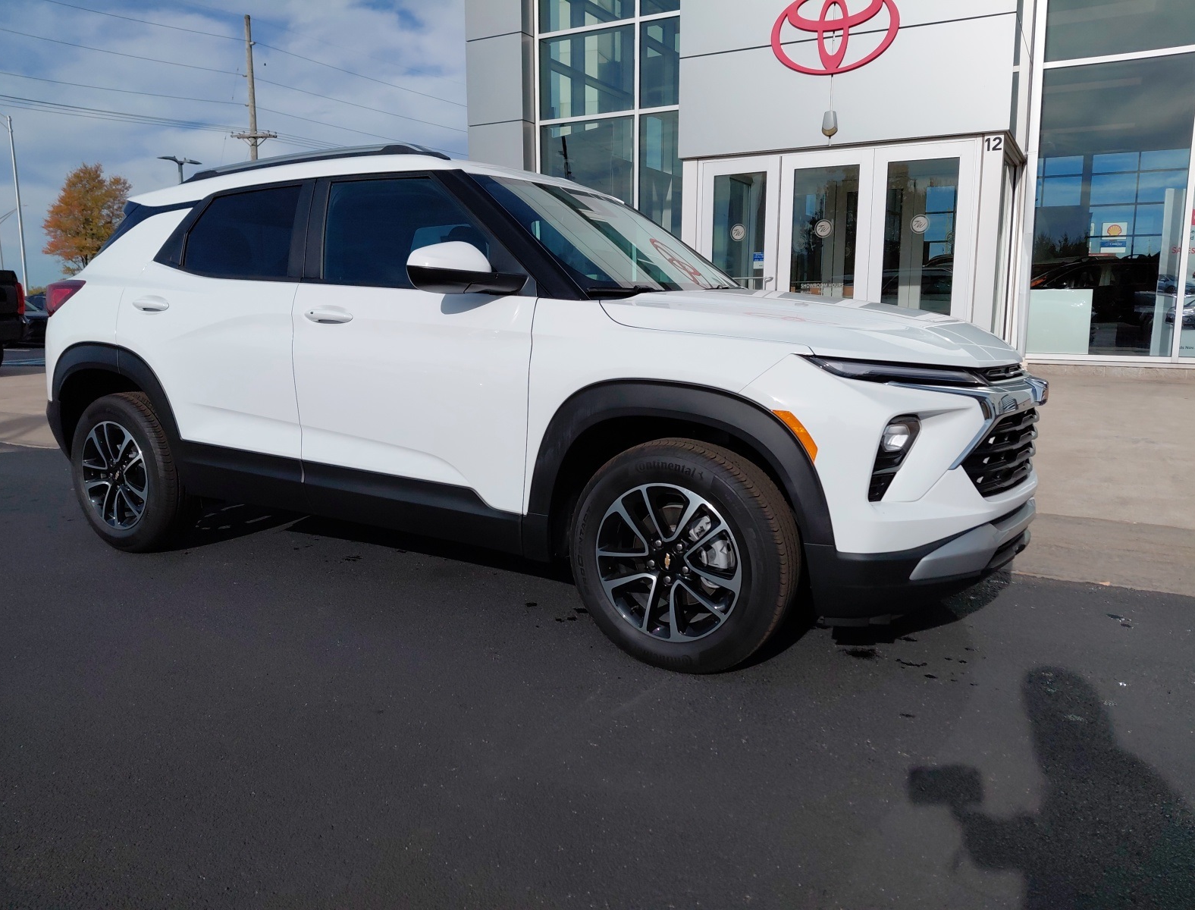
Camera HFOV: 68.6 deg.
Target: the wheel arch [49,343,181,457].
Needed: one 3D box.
[{"bbox_3d":[-2.069,-0.221,3.790,0.970,0.535,0.135,6,10,29],"label":"wheel arch"}]

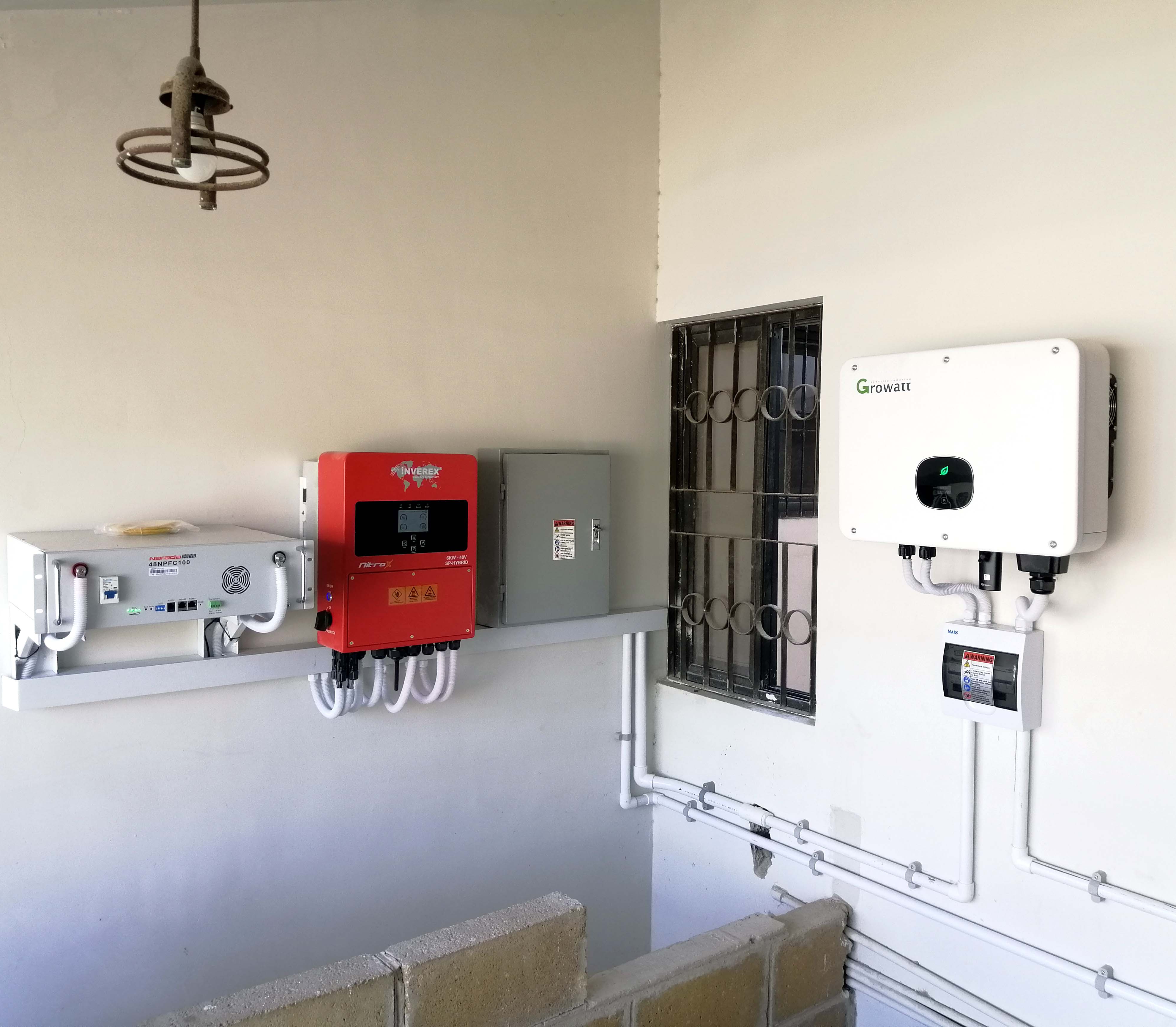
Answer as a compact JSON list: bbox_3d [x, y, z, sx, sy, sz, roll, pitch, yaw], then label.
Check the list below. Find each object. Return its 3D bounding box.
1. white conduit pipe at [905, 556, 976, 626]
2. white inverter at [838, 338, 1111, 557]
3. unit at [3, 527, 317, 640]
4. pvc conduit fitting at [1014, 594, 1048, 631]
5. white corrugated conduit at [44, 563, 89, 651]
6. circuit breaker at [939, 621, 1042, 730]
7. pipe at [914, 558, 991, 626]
[{"bbox_3d":[0.759,0.168,2.237,0.177,0.149,0.068,-2,3,-37],"label":"white conduit pipe"},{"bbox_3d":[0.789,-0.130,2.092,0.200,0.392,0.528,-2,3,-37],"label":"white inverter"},{"bbox_3d":[-0.840,0.119,2.004,0.483,0.134,0.420,-2,3,-37],"label":"unit"},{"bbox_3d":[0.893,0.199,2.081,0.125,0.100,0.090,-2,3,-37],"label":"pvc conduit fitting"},{"bbox_3d":[-0.883,0.158,1.742,0.049,0.148,0.115,-2,3,-37],"label":"white corrugated conduit"},{"bbox_3d":[0.857,0.343,2.195,0.085,0.201,0.188,-2,3,-37],"label":"circuit breaker"},{"bbox_3d":[0.783,0.171,2.205,0.177,0.149,0.068,-2,3,-37],"label":"pipe"}]

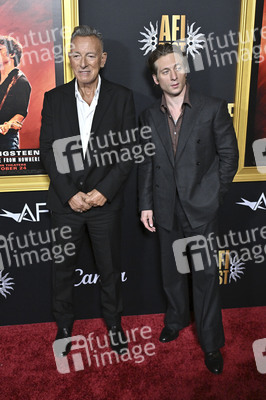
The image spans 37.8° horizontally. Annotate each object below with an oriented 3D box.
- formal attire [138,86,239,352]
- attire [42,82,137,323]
[{"bbox_3d":[0.313,0.114,2.189,0.540,1.460,0.420,5,13,24],"label":"formal attire"},{"bbox_3d":[-0.234,0.079,2.171,0.520,1.470,0.340,0,12,3],"label":"attire"}]

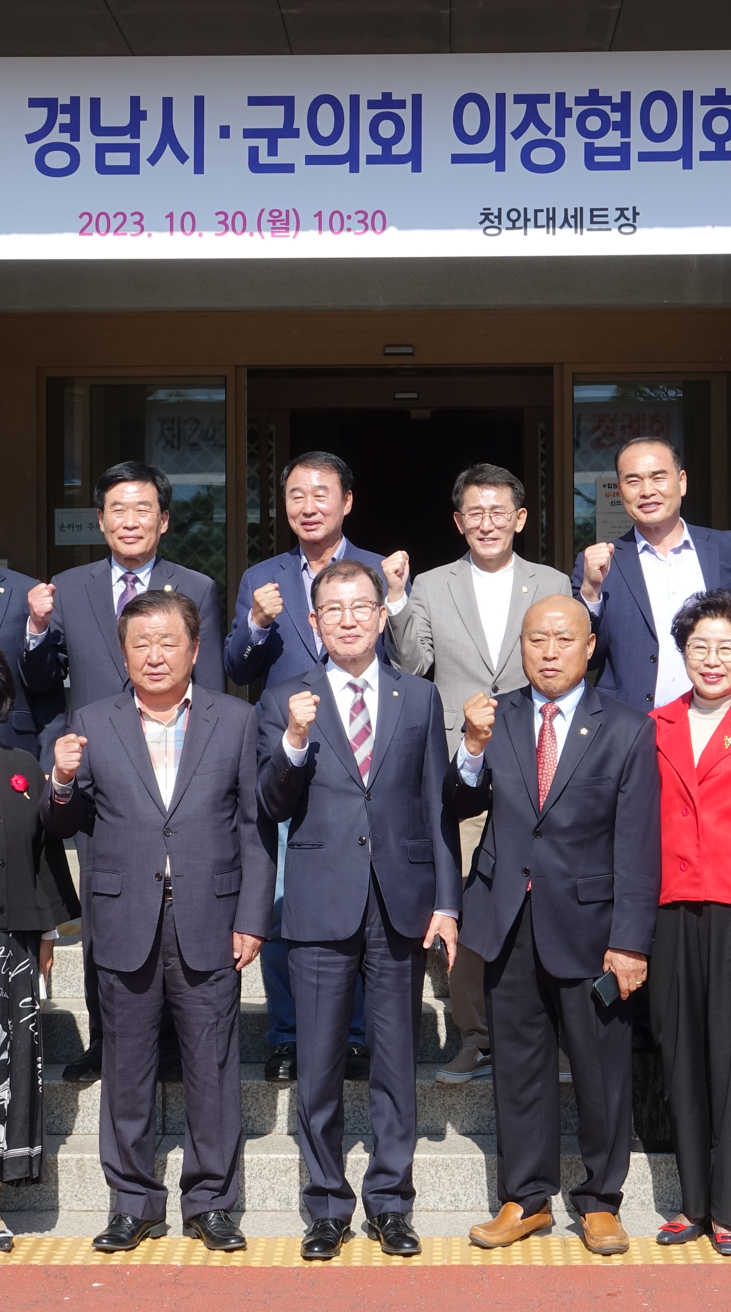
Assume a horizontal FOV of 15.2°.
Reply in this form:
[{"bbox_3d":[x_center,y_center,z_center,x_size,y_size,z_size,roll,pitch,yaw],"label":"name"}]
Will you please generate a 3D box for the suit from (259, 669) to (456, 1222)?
[{"bbox_3d":[-0.021,0.708,6.747,0.494,1.378,0.340,0,0,0],"label":"suit"}]

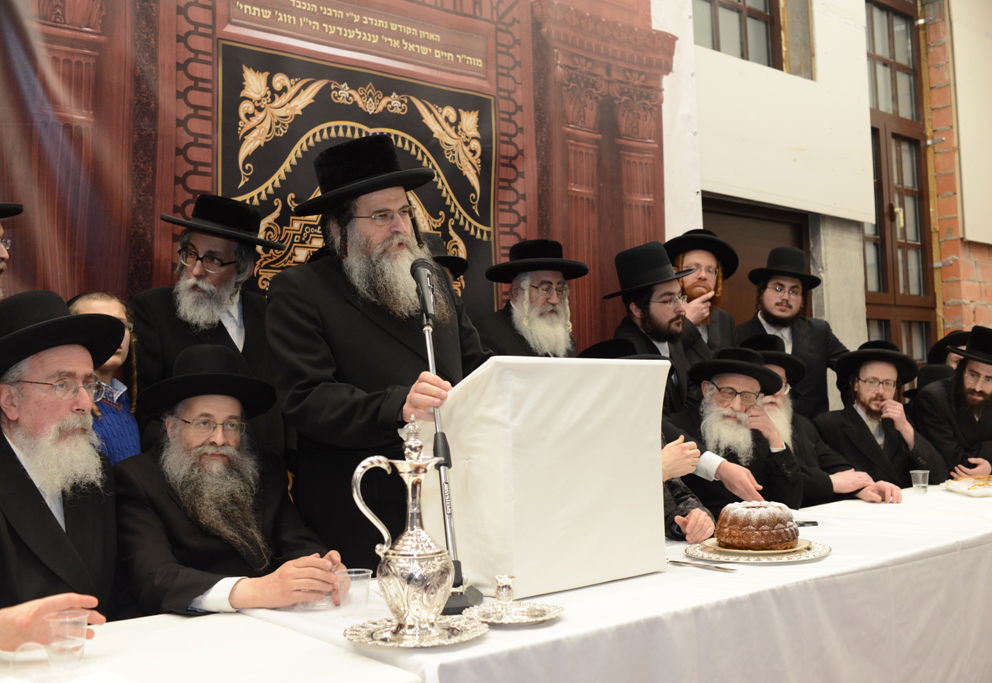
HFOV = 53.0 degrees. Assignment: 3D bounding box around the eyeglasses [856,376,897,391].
[{"bbox_3d":[1.539,0.169,4.058,0.138,0.042,0.135,3,0,0],"label":"eyeglasses"}]

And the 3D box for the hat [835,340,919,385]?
[{"bbox_3d":[1.452,0.084,3.800,0.320,0.115,0.345,-2,-21,9],"label":"hat"}]

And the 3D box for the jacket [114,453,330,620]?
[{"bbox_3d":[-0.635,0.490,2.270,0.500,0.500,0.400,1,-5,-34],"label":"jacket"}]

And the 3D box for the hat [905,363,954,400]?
[{"bbox_3d":[2.129,0.193,4.800,0.330,0.135,0.370,-4,-11,35],"label":"hat"}]

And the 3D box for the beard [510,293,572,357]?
[{"bbox_3d":[0.158,-0.055,3.450,0.180,0.235,0.150,2,-5,-33],"label":"beard"}]

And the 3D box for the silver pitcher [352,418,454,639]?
[{"bbox_3d":[-0.166,0.338,1.810,0.185,0.395,0.140,-1,-4,0],"label":"silver pitcher"}]

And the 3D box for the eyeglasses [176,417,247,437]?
[{"bbox_3d":[-0.662,0.191,2.306,0.140,0.040,0.135,5,0,-36],"label":"eyeglasses"}]

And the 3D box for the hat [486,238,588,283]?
[{"bbox_3d":[0.148,-0.292,3.550,0.350,0.120,0.380,-1,-9,0],"label":"hat"}]

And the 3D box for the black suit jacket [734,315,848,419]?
[{"bbox_3d":[1.290,0.250,4.380,0.520,0.680,0.300,-2,-4,6],"label":"black suit jacket"}]

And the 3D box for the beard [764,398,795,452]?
[{"bbox_3d":[0.985,0.293,3.520,0.150,0.210,0.110,-2,-4,12],"label":"beard"}]

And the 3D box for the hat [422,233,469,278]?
[{"bbox_3d":[-0.273,-0.319,3.650,0.340,0.120,0.370,-1,-17,-8],"label":"hat"}]

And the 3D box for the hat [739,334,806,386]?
[{"bbox_3d":[0.976,0.073,3.620,0.320,0.115,0.345,-2,-19,12],"label":"hat"}]

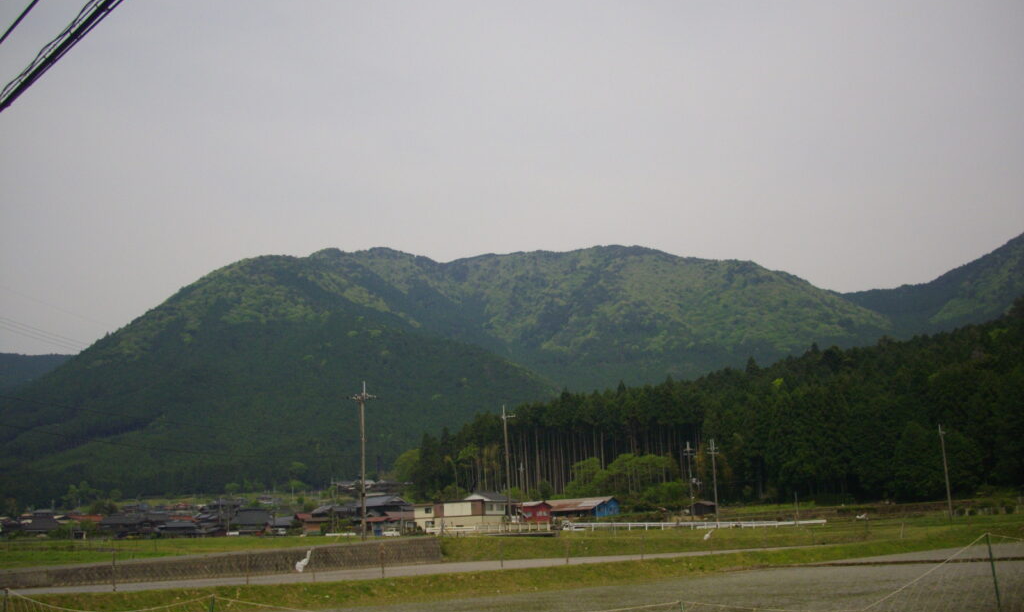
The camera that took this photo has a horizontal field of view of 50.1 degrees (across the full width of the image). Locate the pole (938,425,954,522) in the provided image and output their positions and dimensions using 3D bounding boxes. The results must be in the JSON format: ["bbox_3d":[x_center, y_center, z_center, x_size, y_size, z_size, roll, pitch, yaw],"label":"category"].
[{"bbox_3d":[54.784,21.074,138.000,0.800,12.100,0.600,-6,-10,21],"label":"pole"}]

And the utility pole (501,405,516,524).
[{"bbox_3d":[-0.403,18.184,126.000,1.500,13.570,0.500,-2,-10,-1],"label":"utility pole"}]

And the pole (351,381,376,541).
[{"bbox_3d":[-11.940,12.344,88.000,1.950,12.670,0.550,-1,-10,-8],"label":"pole"}]

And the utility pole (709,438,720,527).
[{"bbox_3d":[29.973,26.081,162.000,1.700,12.720,0.500,-4,-10,10],"label":"utility pole"}]

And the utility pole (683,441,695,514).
[{"bbox_3d":[29.191,28.171,180.000,1.750,11.870,0.600,-4,-10,9],"label":"utility pole"}]

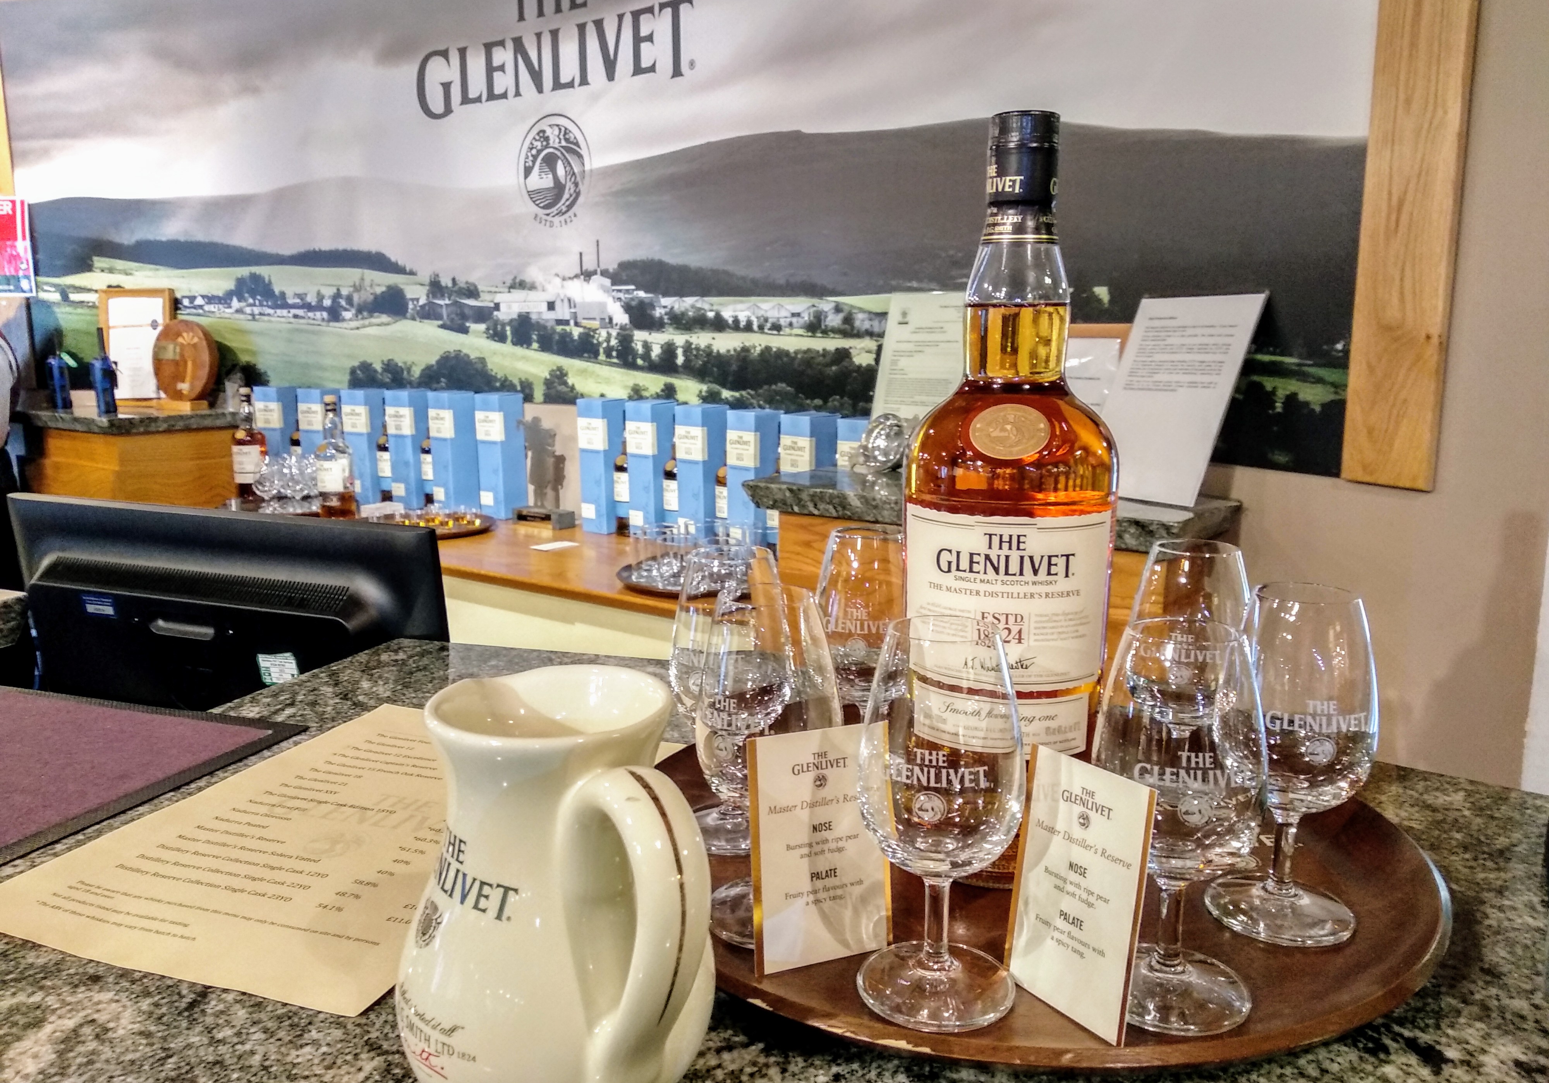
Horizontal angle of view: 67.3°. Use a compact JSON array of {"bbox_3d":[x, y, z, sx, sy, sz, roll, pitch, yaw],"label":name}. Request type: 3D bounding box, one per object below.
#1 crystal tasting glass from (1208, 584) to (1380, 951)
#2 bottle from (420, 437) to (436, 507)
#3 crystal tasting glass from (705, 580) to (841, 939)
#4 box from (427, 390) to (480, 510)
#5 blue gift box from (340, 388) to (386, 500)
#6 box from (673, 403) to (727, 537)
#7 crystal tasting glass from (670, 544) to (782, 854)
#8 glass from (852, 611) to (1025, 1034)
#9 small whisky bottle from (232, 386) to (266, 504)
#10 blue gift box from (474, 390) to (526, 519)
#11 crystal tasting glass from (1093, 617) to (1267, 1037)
[{"bbox_3d":[0.200,0.082,0.449,0.056,0.129,0.056,1,11,7],"label":"crystal tasting glass"},{"bbox_3d":[-0.891,-0.235,3.058,0.077,0.275,0.077,4,12,23],"label":"bottle"},{"bbox_3d":[-0.002,0.088,0.474,0.059,0.136,0.059,0,10,0],"label":"crystal tasting glass"},{"bbox_3d":[-0.825,-0.229,2.999,0.080,0.305,0.080,7,13,37],"label":"box"},{"bbox_3d":[-1.092,-0.252,3.127,0.080,0.305,0.080,4,11,25],"label":"blue gift box"},{"bbox_3d":[-0.152,-0.139,2.526,0.084,0.306,0.084,10,15,43],"label":"box"},{"bbox_3d":[-0.019,0.069,0.525,0.056,0.129,0.056,0,11,0],"label":"crystal tasting glass"},{"bbox_3d":[0.057,0.092,0.398,0.056,0.129,0.056,3,11,16],"label":"glass"},{"bbox_3d":[-1.412,-0.255,3.127,0.082,0.298,0.082,0,11,4],"label":"small whisky bottle"},{"bbox_3d":[-0.667,-0.211,2.859,0.081,0.297,0.081,7,13,33],"label":"blue gift box"},{"bbox_3d":[0.143,0.098,0.415,0.059,0.136,0.059,1,10,10],"label":"crystal tasting glass"}]

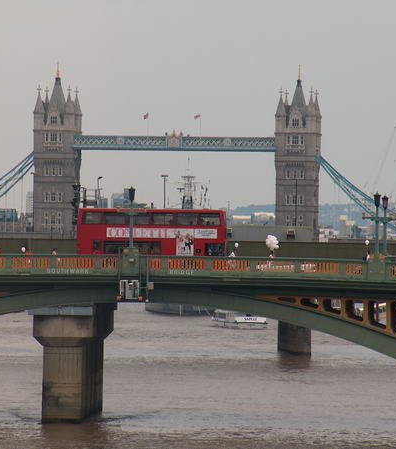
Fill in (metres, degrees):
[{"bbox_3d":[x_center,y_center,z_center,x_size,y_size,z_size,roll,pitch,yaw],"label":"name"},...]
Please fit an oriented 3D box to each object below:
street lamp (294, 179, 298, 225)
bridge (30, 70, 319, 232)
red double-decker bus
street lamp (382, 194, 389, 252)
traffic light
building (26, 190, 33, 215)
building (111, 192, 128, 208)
[{"bbox_3d":[15.032,-2.289,785.000,0.650,9.000,0.500,0,0,4],"label":"street lamp"},{"bbox_3d":[-6.887,-19.484,1728.000,95.000,68.000,21.000,0,0,6],"label":"bridge"},{"bbox_3d":[-3.094,1.144,346.000,9.950,4.300,2.520,0,0,4],"label":"red double-decker bus"},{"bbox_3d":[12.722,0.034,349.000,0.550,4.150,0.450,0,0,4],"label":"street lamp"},{"bbox_3d":[-12.333,-2.013,523.000,0.750,4.000,0.700,0,0,4],"label":"traffic light"},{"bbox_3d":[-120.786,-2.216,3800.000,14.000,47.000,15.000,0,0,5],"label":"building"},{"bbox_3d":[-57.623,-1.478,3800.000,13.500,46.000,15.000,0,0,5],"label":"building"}]

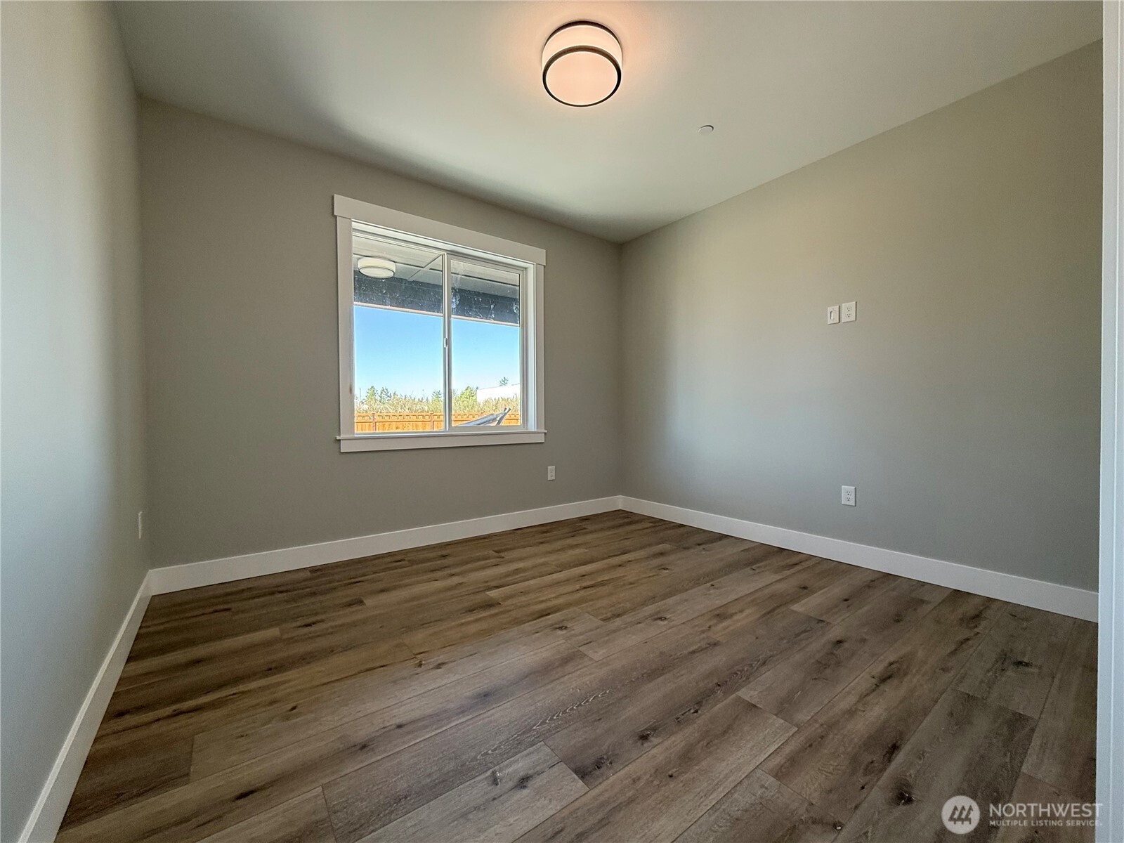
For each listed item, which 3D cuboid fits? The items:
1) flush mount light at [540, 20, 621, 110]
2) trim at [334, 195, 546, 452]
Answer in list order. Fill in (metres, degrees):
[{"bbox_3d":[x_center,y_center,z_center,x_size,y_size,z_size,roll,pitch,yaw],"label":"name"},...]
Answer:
[{"bbox_3d":[0.098,-1.720,2.209,0.392,0.111,0.392,0,1,0],"label":"flush mount light"},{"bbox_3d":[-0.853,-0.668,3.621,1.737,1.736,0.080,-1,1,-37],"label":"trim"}]

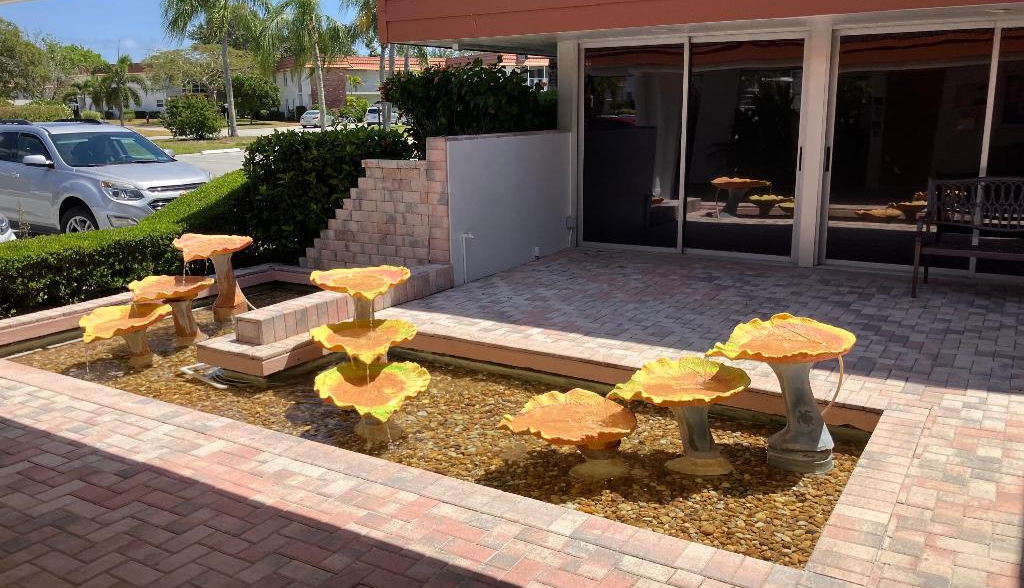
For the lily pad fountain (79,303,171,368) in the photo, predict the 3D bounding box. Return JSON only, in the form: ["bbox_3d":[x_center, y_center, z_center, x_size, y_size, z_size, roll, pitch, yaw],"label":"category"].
[{"bbox_3d":[-2.771,0.317,6.045,0.600,0.380,0.660,5,14,27],"label":"lily pad fountain"}]

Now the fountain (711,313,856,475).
[{"bbox_3d":[1.340,0.491,4.099,0.690,0.720,0.640,-2,13,-6],"label":"fountain"}]

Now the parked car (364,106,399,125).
[{"bbox_3d":[-12.664,-17.391,81.004,1.850,1.680,4.600,1,13,10],"label":"parked car"}]

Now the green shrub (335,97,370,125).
[{"bbox_3d":[-15.790,-18.185,81.996,3.400,2.660,3.000,-1,13,0],"label":"green shrub"}]

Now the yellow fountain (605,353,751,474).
[{"bbox_3d":[0.857,0.619,4.121,0.680,0.480,0.640,-2,13,-6],"label":"yellow fountain"}]

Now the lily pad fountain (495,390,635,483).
[{"bbox_3d":[0.272,0.701,4.036,0.680,0.310,0.560,0,13,5],"label":"lily pad fountain"}]

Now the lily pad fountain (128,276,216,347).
[{"bbox_3d":[-2.534,0.168,6.279,0.570,0.470,0.660,5,14,25],"label":"lily pad fountain"}]

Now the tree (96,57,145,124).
[{"bbox_3d":[-35.449,-18.381,75.000,4.300,6.680,4.200,-1,12,0],"label":"tree"}]

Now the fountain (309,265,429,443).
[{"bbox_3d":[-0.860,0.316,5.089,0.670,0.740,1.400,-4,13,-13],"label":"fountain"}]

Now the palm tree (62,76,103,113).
[{"bbox_3d":[-46.558,-21.287,90.014,4.560,4.550,4.560,-1,13,0],"label":"palm tree"}]

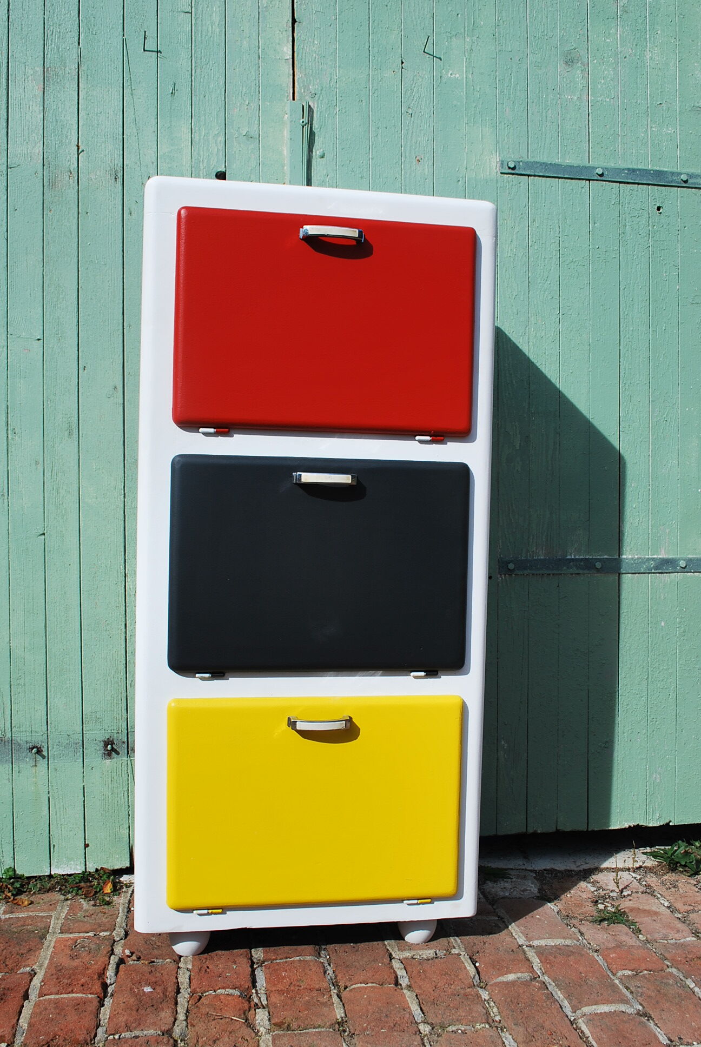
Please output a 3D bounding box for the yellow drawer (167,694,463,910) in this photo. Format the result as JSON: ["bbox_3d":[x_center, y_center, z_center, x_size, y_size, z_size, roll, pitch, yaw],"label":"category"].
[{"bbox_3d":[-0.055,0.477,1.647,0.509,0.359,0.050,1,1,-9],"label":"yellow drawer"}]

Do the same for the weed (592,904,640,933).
[{"bbox_3d":[0.507,0.749,1.837,0.080,0.030,0.070,1,1,-9],"label":"weed"}]

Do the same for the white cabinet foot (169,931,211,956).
[{"bbox_3d":[-0.280,0.722,1.678,0.072,0.058,0.072,1,1,-9],"label":"white cabinet foot"}]

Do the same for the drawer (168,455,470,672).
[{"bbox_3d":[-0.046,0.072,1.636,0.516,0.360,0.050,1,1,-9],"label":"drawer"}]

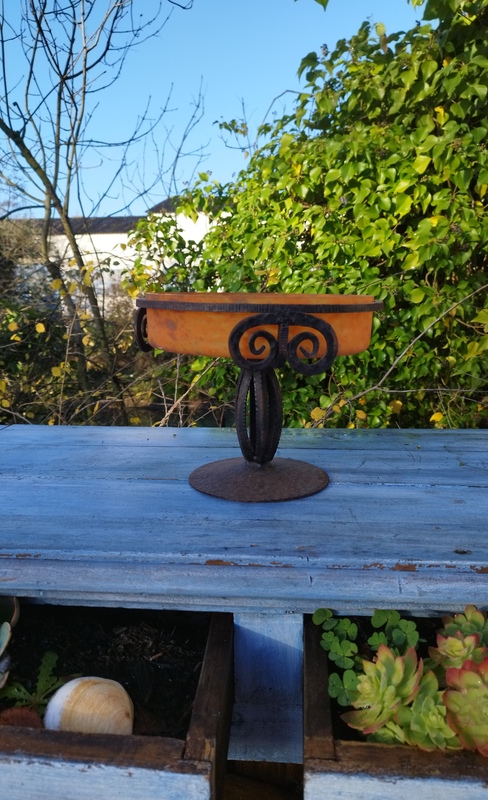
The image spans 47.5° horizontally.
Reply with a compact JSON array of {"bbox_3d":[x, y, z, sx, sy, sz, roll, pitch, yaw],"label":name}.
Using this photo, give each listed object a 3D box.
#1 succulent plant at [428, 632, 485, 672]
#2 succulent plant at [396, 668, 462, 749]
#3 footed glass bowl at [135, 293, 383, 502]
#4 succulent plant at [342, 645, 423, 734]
[{"bbox_3d":[0.147,0.175,0.384,0.040,0.034,0.040,0,11,0],"label":"succulent plant"},{"bbox_3d":[0.111,0.187,0.334,0.043,0.045,0.047,0,11,0],"label":"succulent plant"},{"bbox_3d":[0.019,-0.014,0.658,0.283,0.220,0.283,0,11,0],"label":"footed glass bowl"},{"bbox_3d":[0.087,0.184,0.351,0.052,0.052,0.052,0,11,0],"label":"succulent plant"}]

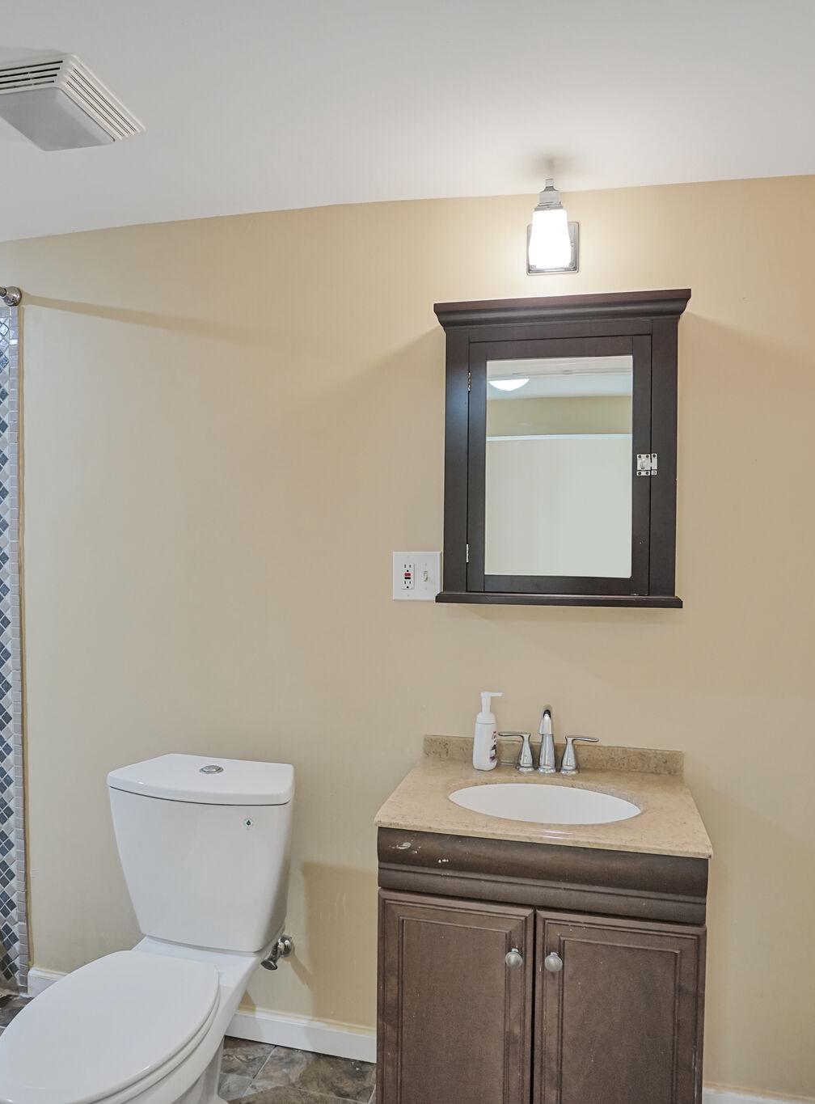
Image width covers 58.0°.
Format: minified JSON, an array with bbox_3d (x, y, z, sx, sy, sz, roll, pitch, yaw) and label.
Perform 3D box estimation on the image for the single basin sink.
[{"bbox_3d":[0.291,0.606,1.582,0.410,0.130,0.275,0,1,14],"label":"single basin sink"}]

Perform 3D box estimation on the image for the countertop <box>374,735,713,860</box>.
[{"bbox_3d":[0.298,0.513,1.612,0.628,0.073,0.467,0,1,14],"label":"countertop"}]

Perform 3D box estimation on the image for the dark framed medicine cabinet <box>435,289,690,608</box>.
[{"bbox_3d":[0.357,-0.229,1.746,0.567,0.700,0.165,0,1,14],"label":"dark framed medicine cabinet"}]

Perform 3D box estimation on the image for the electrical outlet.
[{"bbox_3d":[0.023,0.065,1.910,0.127,0.126,0.012,0,1,14],"label":"electrical outlet"}]

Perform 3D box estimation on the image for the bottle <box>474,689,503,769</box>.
[{"bbox_3d":[0.199,0.436,1.810,0.069,0.187,0.060,1,1,23],"label":"bottle"}]

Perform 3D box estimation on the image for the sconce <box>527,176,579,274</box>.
[{"bbox_3d":[0.342,-0.773,1.744,0.126,0.186,0.165,0,1,14],"label":"sconce"}]

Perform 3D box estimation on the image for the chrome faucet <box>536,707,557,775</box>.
[{"bbox_3d":[0.328,0.450,1.734,0.044,0.164,0.145,0,1,14],"label":"chrome faucet"}]

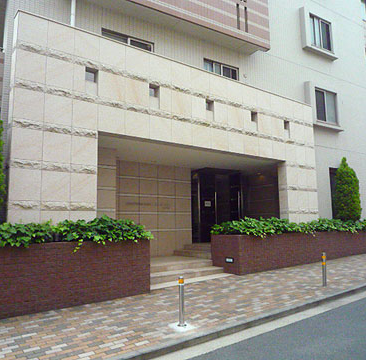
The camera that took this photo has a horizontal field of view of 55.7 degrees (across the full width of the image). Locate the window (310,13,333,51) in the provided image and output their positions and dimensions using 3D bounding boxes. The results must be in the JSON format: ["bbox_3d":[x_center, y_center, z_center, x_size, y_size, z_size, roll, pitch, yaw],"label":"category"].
[{"bbox_3d":[5.334,-5.665,13.415,1.317,1.245,0.120,4,-9,-32],"label":"window"}]

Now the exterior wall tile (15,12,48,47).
[{"bbox_3d":[-2.945,-2.936,6.815,0.546,0.586,0.050,5,-9,-36],"label":"exterior wall tile"}]

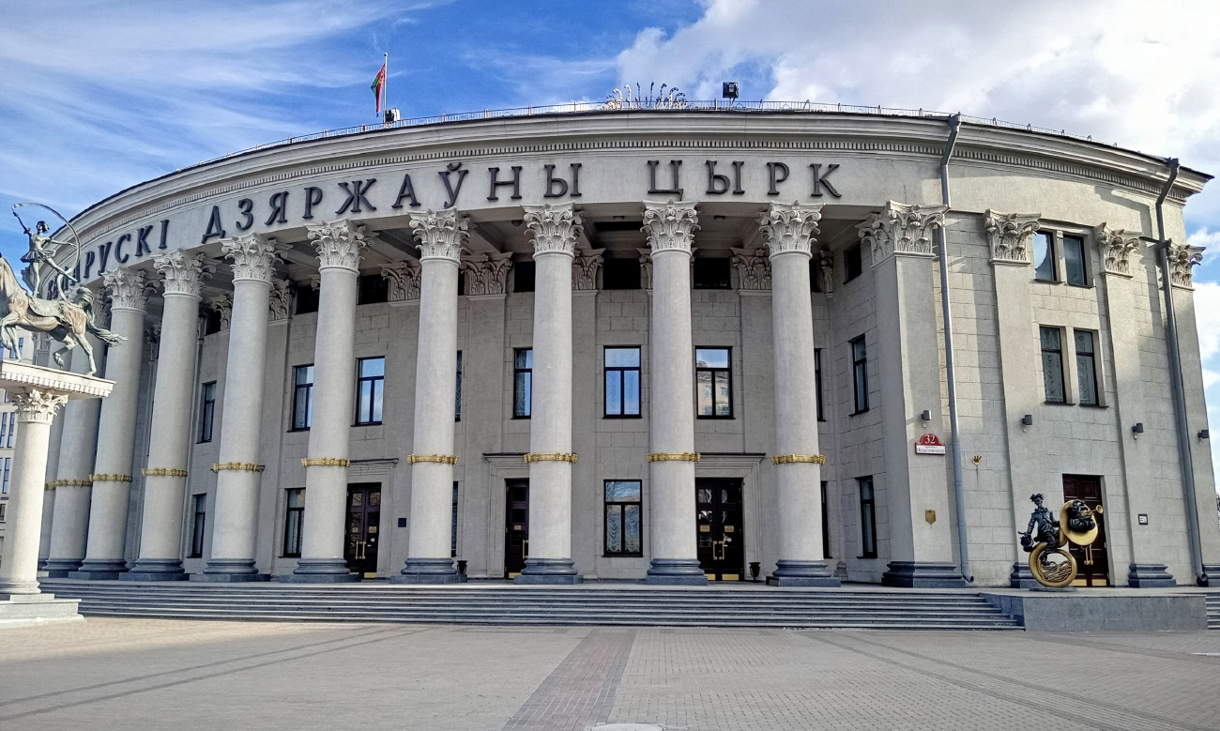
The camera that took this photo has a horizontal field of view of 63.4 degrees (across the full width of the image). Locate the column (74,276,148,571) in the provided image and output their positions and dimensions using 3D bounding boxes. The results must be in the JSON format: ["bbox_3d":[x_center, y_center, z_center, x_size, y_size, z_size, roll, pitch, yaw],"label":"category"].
[{"bbox_3d":[-20.483,2.403,41.210,1.919,12.695,1.919,-9,-14,39],"label":"column"}]

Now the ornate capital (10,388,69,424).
[{"bbox_3d":[-14.758,1.100,25.452,0.960,0.870,0.960,-4,-12,20],"label":"ornate capital"}]

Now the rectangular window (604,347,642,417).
[{"bbox_3d":[0.462,0.541,36.115,1.352,2.607,0.200,-1,-11,4],"label":"rectangular window"}]

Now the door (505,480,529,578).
[{"bbox_3d":[-3.070,6.208,37.450,1.757,3.792,0.244,-2,-11,11],"label":"door"}]

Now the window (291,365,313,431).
[{"bbox_3d":[-13.055,1.387,42.208,1.403,2.810,0.244,-6,-13,29],"label":"window"}]

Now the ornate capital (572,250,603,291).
[{"bbox_3d":[-1.311,-3.502,36.642,2.009,1.548,0.568,-1,-11,7],"label":"ornate capital"}]

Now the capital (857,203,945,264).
[{"bbox_3d":[9.736,-4.159,32.808,2.227,1.643,2.474,3,-11,-12],"label":"capital"}]

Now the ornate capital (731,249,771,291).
[{"bbox_3d":[5.835,-3.639,38.459,2.098,1.595,0.549,1,-11,-5],"label":"ornate capital"}]

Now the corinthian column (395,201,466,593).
[{"bbox_3d":[-5.978,1.016,34.027,1.919,12.695,1.919,-3,-12,14],"label":"corinthian column"}]

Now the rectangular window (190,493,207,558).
[{"bbox_3d":[-18.794,7.325,45.348,1.403,2.853,0.244,-10,-15,42],"label":"rectangular window"}]

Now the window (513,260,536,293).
[{"bbox_3d":[-3.002,-3.457,38.358,1.440,1.260,0.200,-2,-11,10],"label":"window"}]

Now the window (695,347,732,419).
[{"bbox_3d":[3.913,0.629,37.080,1.420,2.750,0.200,1,-11,-3],"label":"window"}]

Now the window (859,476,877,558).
[{"bbox_3d":[8.851,5.211,33.934,0.200,2.724,1.372,2,-11,-12],"label":"window"}]

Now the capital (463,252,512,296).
[{"bbox_3d":[-4.668,-3.341,37.319,2.158,1.603,0.693,-2,-11,13],"label":"capital"}]

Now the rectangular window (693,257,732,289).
[{"bbox_3d":[3.824,-3.452,36.868,1.392,1.205,0.200,1,-11,-3],"label":"rectangular window"}]

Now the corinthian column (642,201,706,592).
[{"bbox_3d":[2.054,0.844,31.865,1.880,12.165,1.880,0,-11,1],"label":"corinthian column"}]

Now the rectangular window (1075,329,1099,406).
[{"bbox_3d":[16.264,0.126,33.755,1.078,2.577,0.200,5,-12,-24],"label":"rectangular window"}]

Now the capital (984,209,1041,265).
[{"bbox_3d":[14.029,-4.412,34.638,2.135,1.708,0.549,4,-12,-17],"label":"capital"}]

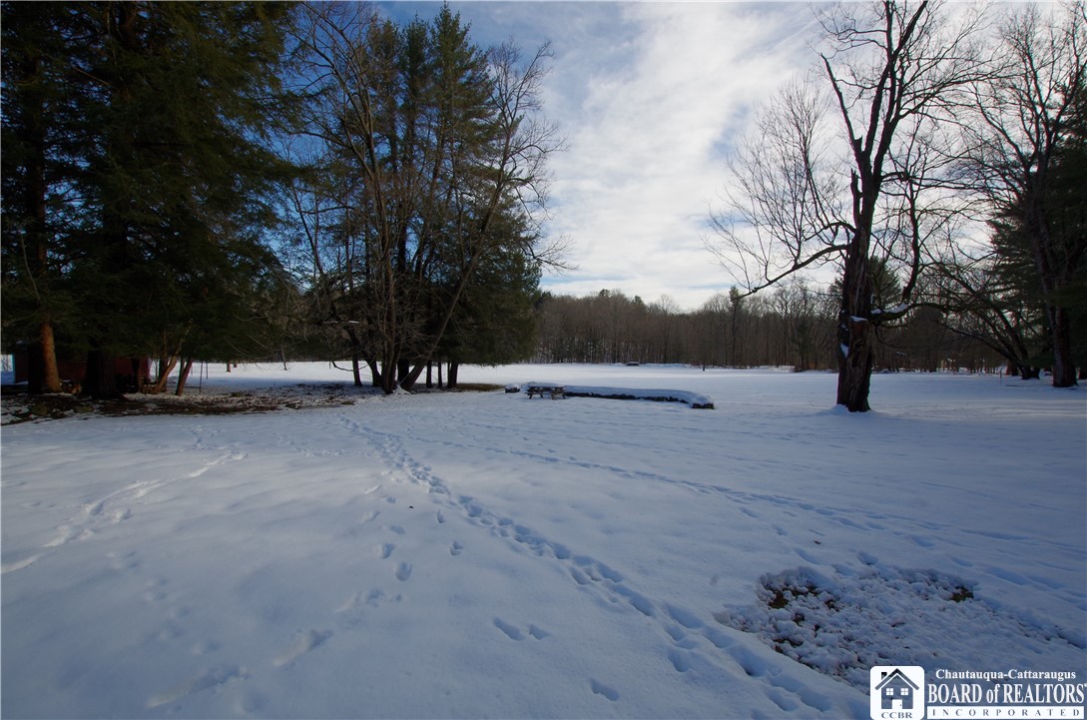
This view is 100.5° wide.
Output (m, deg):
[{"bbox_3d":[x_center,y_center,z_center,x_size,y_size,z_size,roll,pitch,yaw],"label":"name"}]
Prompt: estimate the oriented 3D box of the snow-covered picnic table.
[{"bbox_3d":[0.210,1.670,23.600,1.830,0.770,1.500,0,0,27],"label":"snow-covered picnic table"}]

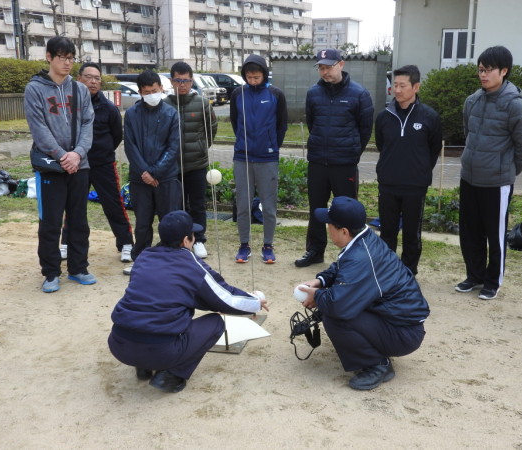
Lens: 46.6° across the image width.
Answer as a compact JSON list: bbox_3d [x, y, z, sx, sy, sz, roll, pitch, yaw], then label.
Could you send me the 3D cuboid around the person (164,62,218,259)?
[{"bbox_3d":[-0.683,-0.551,5.330,0.600,1.694,0.380,-2,14,-8],"label":"person"}]

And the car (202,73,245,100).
[{"bbox_3d":[-2.060,-8.795,39.031,4.750,1.880,1.780,7,15,26],"label":"car"}]

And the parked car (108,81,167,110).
[{"bbox_3d":[-6.333,-6.160,29.059,4.400,1.470,1.700,5,14,18],"label":"parked car"}]

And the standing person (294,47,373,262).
[{"bbox_3d":[0.625,-0.521,4.880,0.550,1.750,0.380,9,16,31],"label":"standing person"}]

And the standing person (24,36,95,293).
[{"bbox_3d":[-1.436,-0.428,4.362,0.510,1.770,0.350,-8,16,-32],"label":"standing person"}]

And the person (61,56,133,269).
[{"bbox_3d":[-1.477,-0.538,5.269,0.600,1.689,0.400,-4,14,-17],"label":"person"}]

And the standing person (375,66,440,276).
[{"bbox_3d":[1.191,-0.416,4.860,0.530,1.668,0.380,9,16,31],"label":"standing person"}]

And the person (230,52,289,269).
[{"bbox_3d":[-0.025,-0.537,5.052,0.480,1.690,0.340,1,13,4],"label":"person"}]

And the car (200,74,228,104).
[{"bbox_3d":[-3.777,-8.259,37.174,3.400,1.740,1.480,7,15,26],"label":"car"}]

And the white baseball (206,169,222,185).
[{"bbox_3d":[-0.292,-0.299,3.745,0.097,0.097,0.097,1,13,0],"label":"white baseball"}]

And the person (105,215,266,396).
[{"bbox_3d":[-0.372,0.345,3.269,0.900,0.910,0.560,-12,18,-43],"label":"person"}]

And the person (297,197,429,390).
[{"bbox_3d":[0.517,0.315,3.146,0.690,0.920,0.540,3,14,12],"label":"person"}]

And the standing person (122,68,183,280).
[{"bbox_3d":[-0.916,-0.414,4.911,0.500,1.621,0.380,-2,14,-10],"label":"standing person"}]

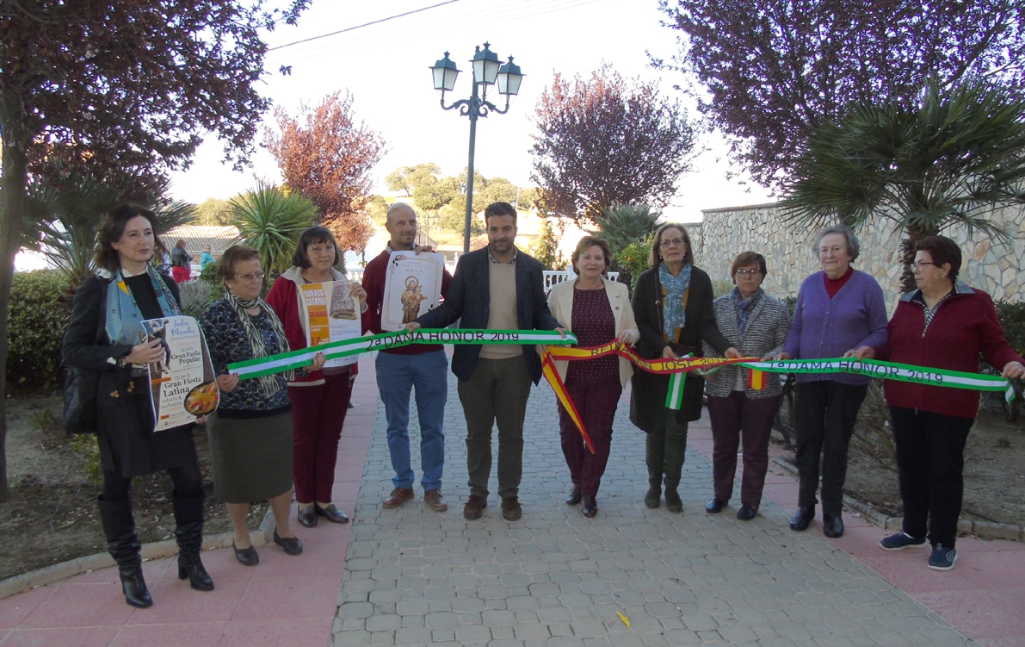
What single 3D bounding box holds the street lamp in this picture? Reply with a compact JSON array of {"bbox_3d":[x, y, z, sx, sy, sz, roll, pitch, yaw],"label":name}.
[{"bbox_3d":[-0.678,-2.140,12.314,1.500,4.760,1.300,1,6,-8],"label":"street lamp"}]

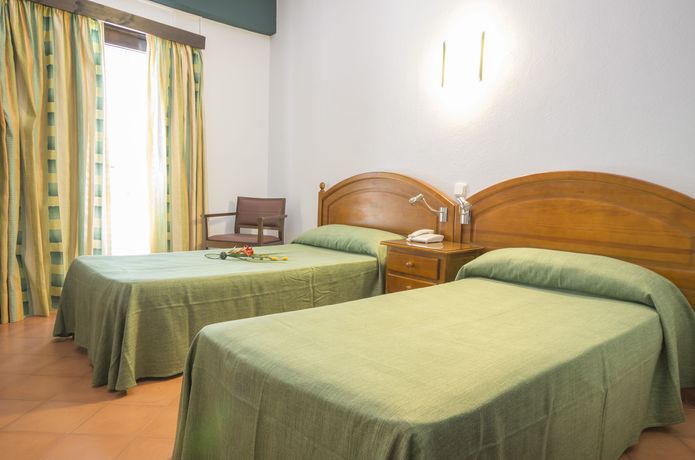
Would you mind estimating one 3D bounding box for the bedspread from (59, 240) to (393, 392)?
[{"bbox_3d":[-0.662,0.411,3.187,2.033,0.474,1.040,-2,6,-43],"label":"bedspread"}]

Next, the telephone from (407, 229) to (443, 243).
[{"bbox_3d":[0.521,0.042,3.242,0.202,0.078,0.179,-2,6,-43],"label":"telephone"}]

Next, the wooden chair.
[{"bbox_3d":[-0.886,0.158,4.187,0.540,0.855,0.550,3,4,18],"label":"wooden chair"}]

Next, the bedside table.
[{"bbox_3d":[0.546,0.408,3.054,0.478,0.624,0.543,-2,6,-43],"label":"bedside table"}]

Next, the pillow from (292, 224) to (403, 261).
[{"bbox_3d":[-0.005,0.069,3.753,0.322,0.193,0.975,-2,6,-43],"label":"pillow"}]

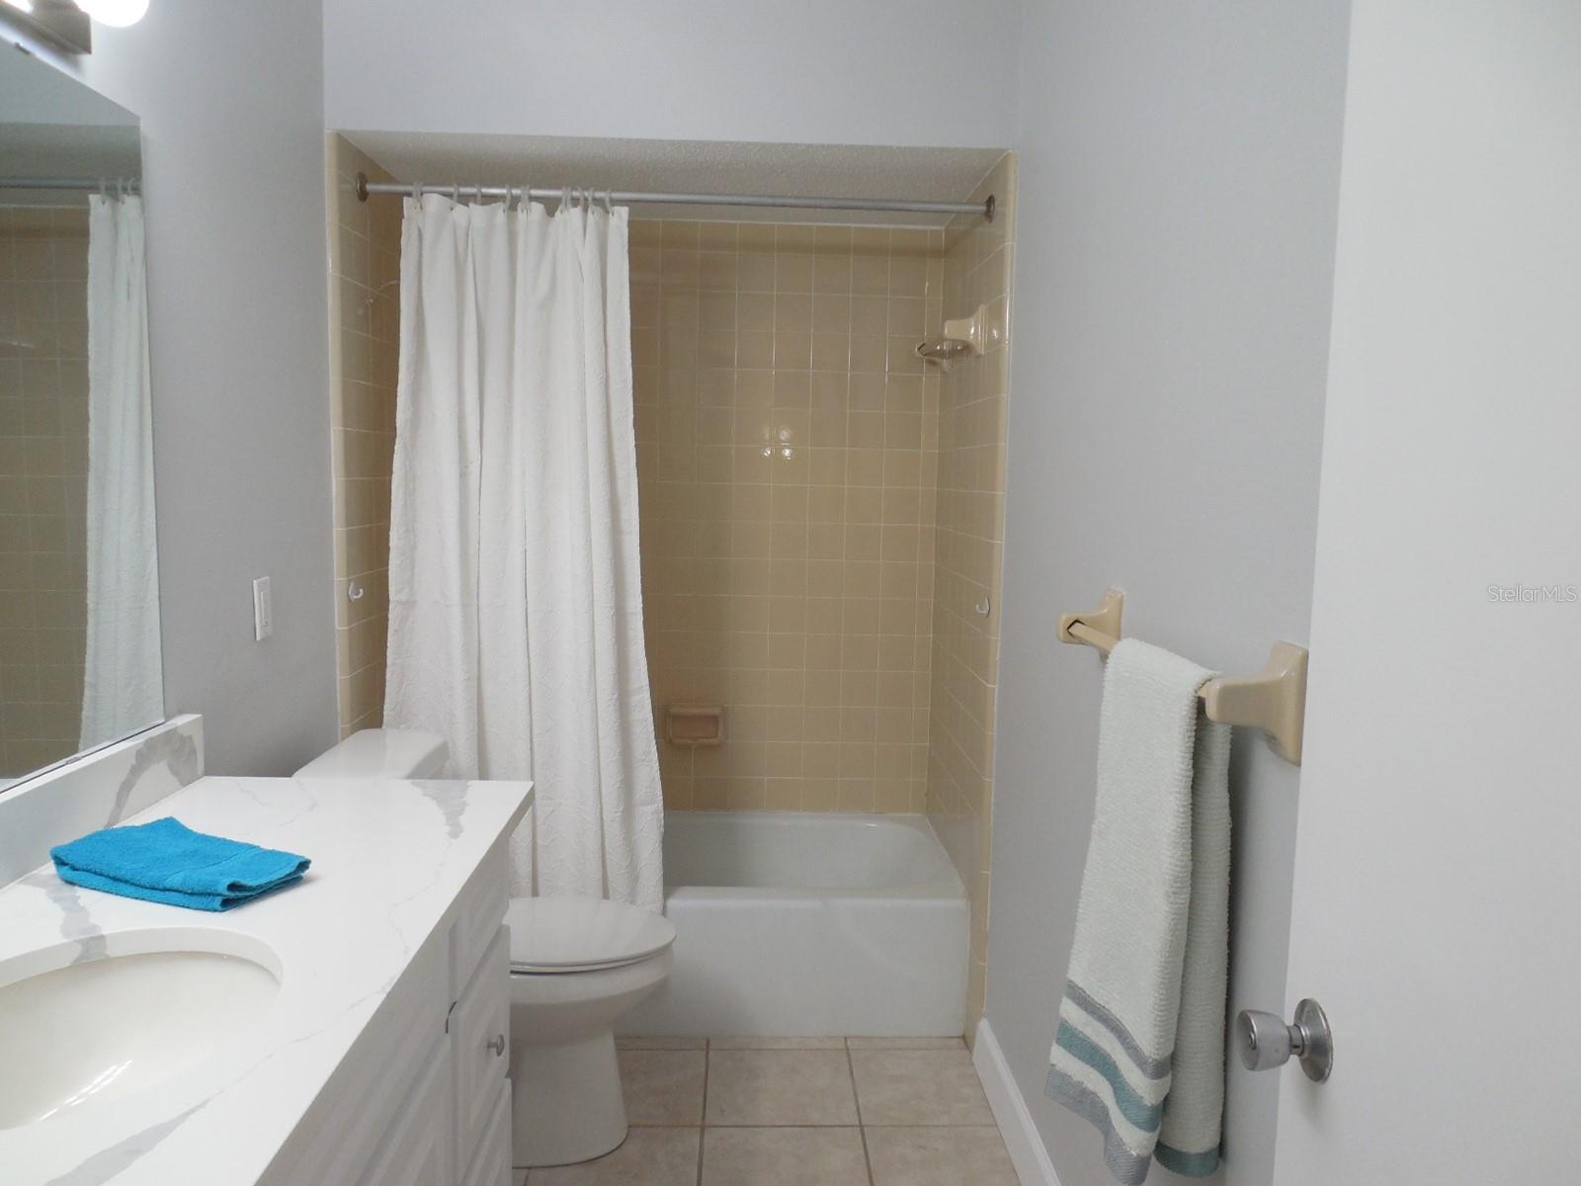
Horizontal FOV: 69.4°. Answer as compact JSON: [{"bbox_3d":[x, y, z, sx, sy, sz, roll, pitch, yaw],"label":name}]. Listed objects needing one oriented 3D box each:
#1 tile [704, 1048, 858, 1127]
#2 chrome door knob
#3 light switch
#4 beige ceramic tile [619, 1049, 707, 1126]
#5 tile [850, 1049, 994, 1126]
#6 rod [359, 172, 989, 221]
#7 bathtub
[{"bbox_3d":[-0.022,1.132,2.613,0.335,0.010,0.328,1,6,-2],"label":"tile"},{"bbox_3d":[0.407,0.372,0.949,0.063,0.070,0.070,1,6,-2],"label":"chrome door knob"},{"bbox_3d":[-0.993,0.029,2.143,0.009,0.114,0.071,1,6,-2],"label":"light switch"},{"bbox_3d":[-0.362,1.128,2.598,0.333,0.010,0.328,1,6,-2],"label":"beige ceramic tile"},{"bbox_3d":[0.300,1.137,2.626,0.298,0.010,0.325,1,6,-2],"label":"tile"},{"bbox_3d":[-0.255,-0.927,2.682,1.465,0.060,0.060,1,6,-2],"label":"rod"},{"bbox_3d":[-0.303,0.886,3.168,1.485,0.355,0.735,1,6,-2],"label":"bathtub"}]

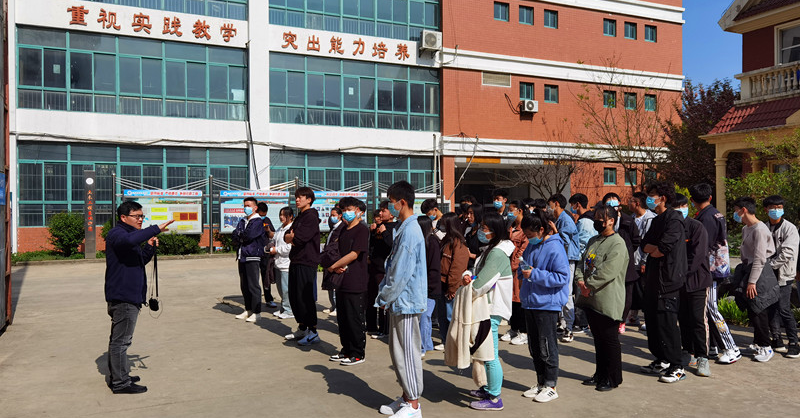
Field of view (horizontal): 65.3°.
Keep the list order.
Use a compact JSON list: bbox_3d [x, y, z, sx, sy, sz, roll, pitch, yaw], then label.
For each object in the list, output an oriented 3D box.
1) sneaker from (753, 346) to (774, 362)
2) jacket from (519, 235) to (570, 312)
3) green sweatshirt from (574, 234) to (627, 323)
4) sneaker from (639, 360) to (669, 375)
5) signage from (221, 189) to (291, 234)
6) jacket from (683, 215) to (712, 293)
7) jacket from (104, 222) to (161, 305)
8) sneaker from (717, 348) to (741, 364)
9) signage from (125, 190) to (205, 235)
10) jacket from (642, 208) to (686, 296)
[{"bbox_3d":[3.794,1.507,6.489,0.290,0.115,0.108,-1,1,-36],"label":"sneaker"},{"bbox_3d":[1.233,0.548,5.304,0.420,0.650,0.490,0,1,-26],"label":"jacket"},{"bbox_3d":[1.795,0.606,5.560,0.380,0.780,0.520,0,0,-36],"label":"green sweatshirt"},{"bbox_3d":[2.464,1.516,6.012,0.290,0.115,0.108,0,1,-17],"label":"sneaker"},{"bbox_3d":[-4.755,0.106,20.576,2.287,1.379,0.120,0,1,-24],"label":"signage"},{"bbox_3d":[2.840,0.450,6.100,0.500,0.750,0.360,0,0,40],"label":"jacket"},{"bbox_3d":[-2.400,0.489,5.599,0.470,0.760,0.540,0,1,-20],"label":"jacket"},{"bbox_3d":[3.412,1.509,6.435,0.290,0.115,0.108,-1,1,-31],"label":"sneaker"},{"bbox_3d":[-7.470,0.100,19.800,2.330,1.380,0.130,0,0,-24],"label":"signage"},{"bbox_3d":[2.410,0.400,5.720,0.350,0.790,0.470,0,0,-7],"label":"jacket"}]

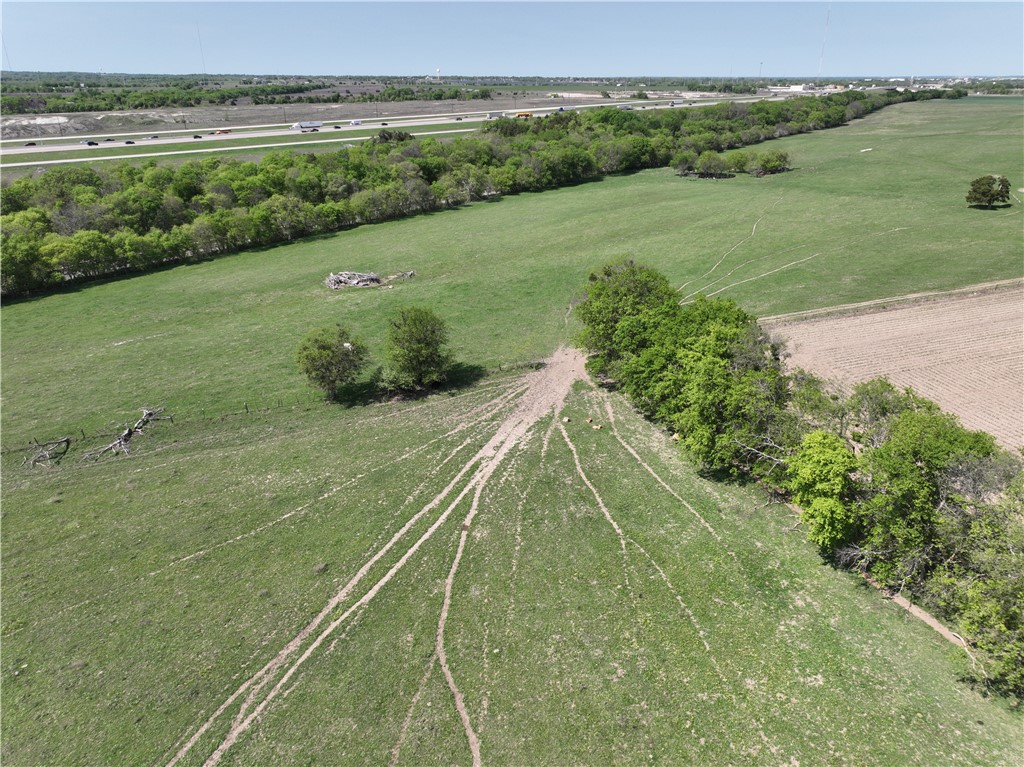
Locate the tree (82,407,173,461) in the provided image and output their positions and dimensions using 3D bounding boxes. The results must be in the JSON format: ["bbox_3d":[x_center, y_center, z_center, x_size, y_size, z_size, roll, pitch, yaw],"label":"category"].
[{"bbox_3d":[-42.839,5.516,79.798,4.600,1.700,10.600,10,25,21],"label":"tree"}]

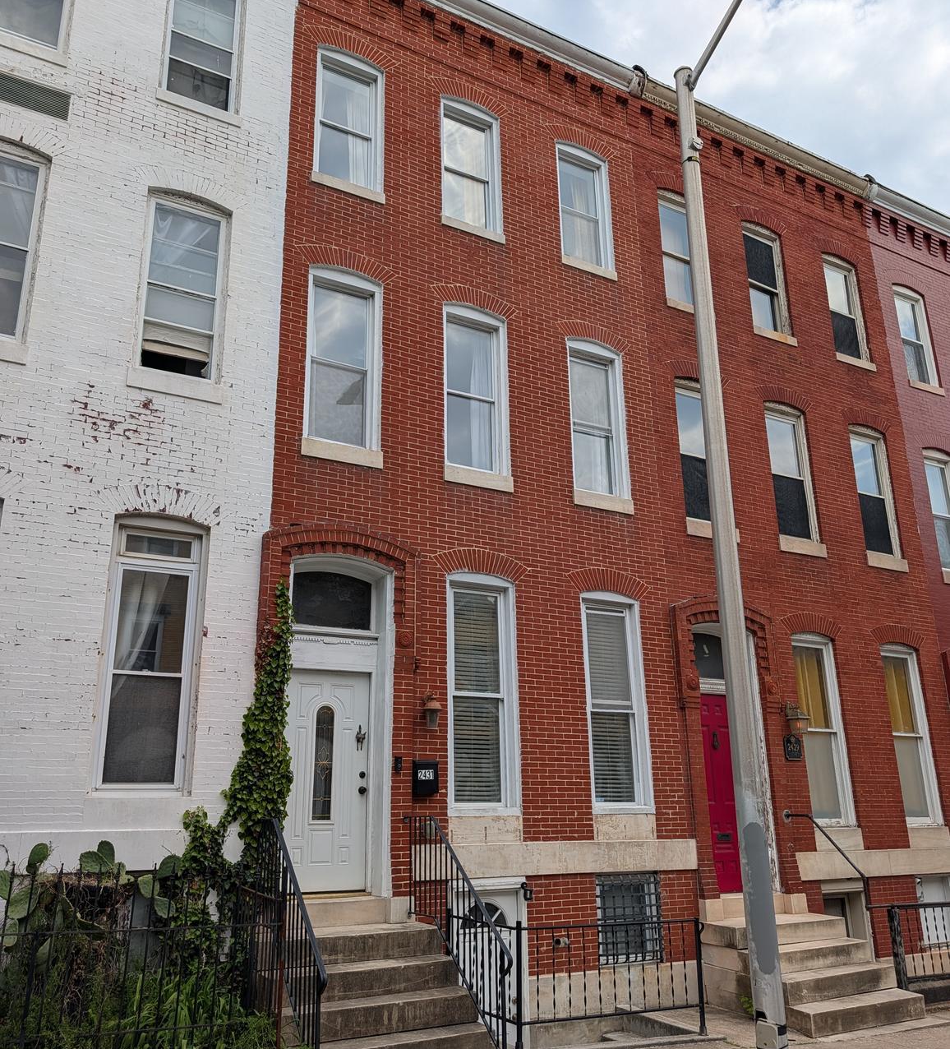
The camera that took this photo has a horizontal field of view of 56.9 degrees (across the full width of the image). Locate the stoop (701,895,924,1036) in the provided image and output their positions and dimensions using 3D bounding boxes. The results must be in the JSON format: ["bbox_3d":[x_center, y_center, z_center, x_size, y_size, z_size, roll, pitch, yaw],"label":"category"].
[{"bbox_3d":[3.438,4.473,9.095,1.582,1.065,1.443,9,-21,-27],"label":"stoop"}]

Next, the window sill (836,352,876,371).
[{"bbox_3d":[5.832,-2.490,13.530,0.871,0.145,0.190,9,-20,-27],"label":"window sill"}]

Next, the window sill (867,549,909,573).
[{"bbox_3d":[5.908,0.574,12.697,0.855,0.202,0.170,9,-21,-27],"label":"window sill"}]

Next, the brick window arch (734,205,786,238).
[{"bbox_3d":[4.387,-4.762,13.664,1.177,0.326,0.120,9,-21,-27],"label":"brick window arch"}]

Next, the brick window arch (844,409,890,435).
[{"bbox_3d":[5.838,-1.564,13.211,1.146,0.330,0.130,9,-20,-27],"label":"brick window arch"}]

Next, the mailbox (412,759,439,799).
[{"bbox_3d":[-0.456,2.338,8.119,0.216,0.308,0.100,9,-21,-27],"label":"mailbox"}]

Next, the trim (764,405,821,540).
[{"bbox_3d":[4.435,-0.754,12.468,0.854,2.080,0.140,9,-21,-27],"label":"trim"}]

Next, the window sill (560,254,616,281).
[{"bbox_3d":[1.448,-3.299,11.356,0.864,0.133,0.190,9,-20,-27],"label":"window sill"}]

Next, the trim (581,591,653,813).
[{"bbox_3d":[1.504,1.900,9.517,0.812,2.360,0.150,9,-21,-27],"label":"trim"}]

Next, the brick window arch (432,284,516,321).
[{"bbox_3d":[-0.017,-2.572,10.154,1.132,0.308,0.110,9,-21,-27],"label":"brick window arch"}]

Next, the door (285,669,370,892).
[{"bbox_3d":[-1.451,2.395,8.292,0.915,2.015,0.050,9,-21,-27],"label":"door"}]

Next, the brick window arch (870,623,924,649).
[{"bbox_3d":[5.773,1.544,12.043,1.124,0.331,0.110,9,-21,-27],"label":"brick window arch"}]

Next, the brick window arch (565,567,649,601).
[{"bbox_3d":[1.553,0.691,10.265,1.230,0.340,0.110,9,-21,-27],"label":"brick window arch"}]

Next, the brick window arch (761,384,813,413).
[{"bbox_3d":[4.428,-1.824,12.681,1.185,0.298,0.120,9,-21,-27],"label":"brick window arch"}]

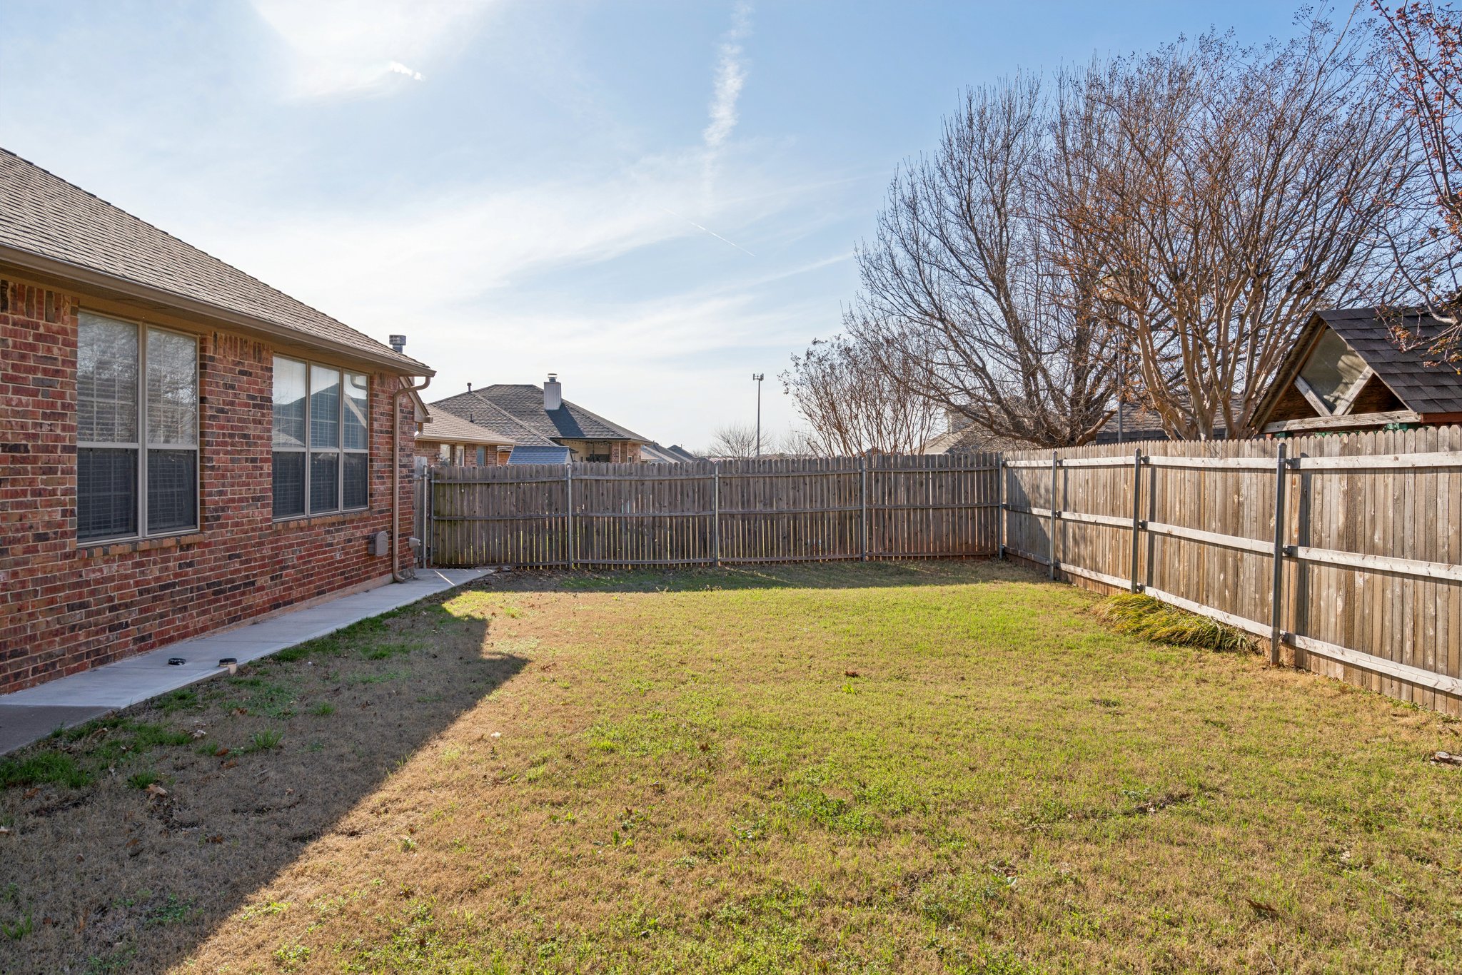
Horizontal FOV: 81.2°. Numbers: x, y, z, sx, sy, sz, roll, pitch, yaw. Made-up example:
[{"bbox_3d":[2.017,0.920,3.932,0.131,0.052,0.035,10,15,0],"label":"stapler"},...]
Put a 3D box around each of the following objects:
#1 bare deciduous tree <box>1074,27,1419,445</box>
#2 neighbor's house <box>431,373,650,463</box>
[{"bbox_3d":[6.550,-2.360,11.000,4.400,7.400,4.300,0,2,0],"label":"bare deciduous tree"},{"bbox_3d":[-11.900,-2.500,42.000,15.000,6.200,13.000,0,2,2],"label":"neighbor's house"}]

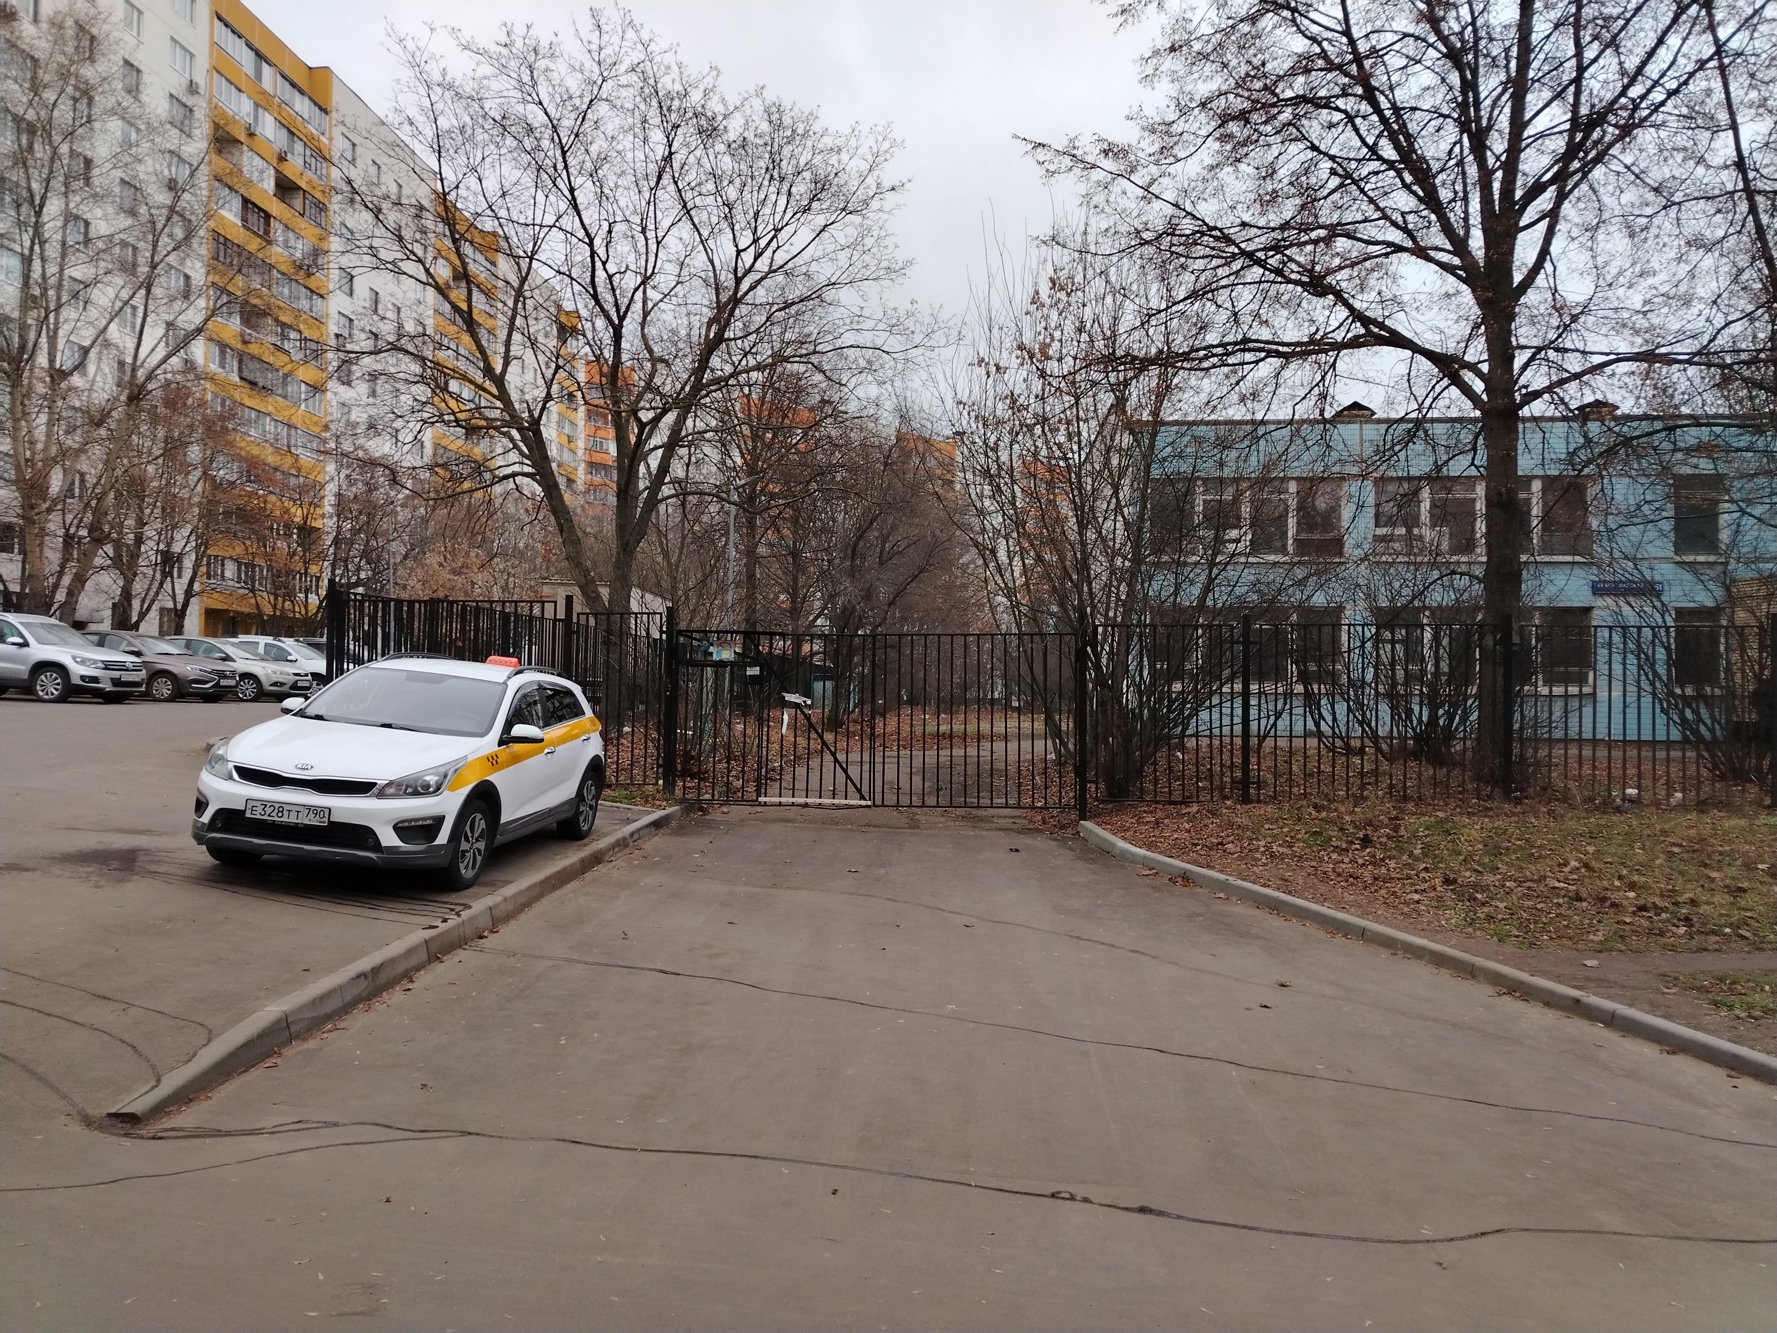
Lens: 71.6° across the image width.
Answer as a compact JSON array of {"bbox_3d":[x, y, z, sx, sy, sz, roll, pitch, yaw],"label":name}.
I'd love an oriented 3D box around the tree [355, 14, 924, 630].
[{"bbox_3d":[-5.150,-5.800,24.500,11.400,14.200,11.000,0,-1,0],"label":"tree"}]

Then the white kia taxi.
[{"bbox_3d":[-3.513,0.679,9.607,1.790,1.530,4.240,6,0,3],"label":"white kia taxi"}]

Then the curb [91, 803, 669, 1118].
[{"bbox_3d":[-2.615,1.625,9.170,0.170,0.180,9.450,2,0,2],"label":"curb"}]

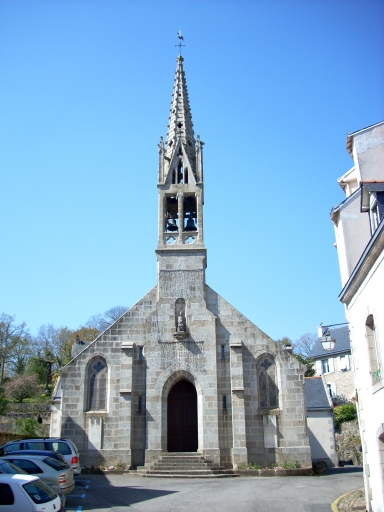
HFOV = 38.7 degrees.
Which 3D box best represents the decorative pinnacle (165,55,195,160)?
[{"bbox_3d":[-0.699,-8.719,32.504,1.750,7.400,1.750,-1,-17,0],"label":"decorative pinnacle"}]

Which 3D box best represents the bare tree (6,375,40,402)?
[{"bbox_3d":[-15.704,12.290,50.709,3.100,2.500,3.000,-1,-17,0],"label":"bare tree"}]

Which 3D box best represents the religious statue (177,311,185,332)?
[{"bbox_3d":[-0.571,3.306,27.549,0.430,1.080,0.360,-1,-17,0],"label":"religious statue"}]

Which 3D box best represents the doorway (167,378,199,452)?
[{"bbox_3d":[-0.446,7.788,26.797,1.527,3.455,0.150,-1,-17,0],"label":"doorway"}]

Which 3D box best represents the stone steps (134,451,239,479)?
[{"bbox_3d":[-0.212,9.435,24.720,4.600,0.920,2.600,-1,-17,0],"label":"stone steps"}]

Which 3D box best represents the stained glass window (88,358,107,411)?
[{"bbox_3d":[-4.886,6.621,28.226,1.020,2.650,0.200,-1,-17,0],"label":"stained glass window"}]

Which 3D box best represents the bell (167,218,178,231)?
[{"bbox_3d":[-1.045,-1.721,30.353,0.640,0.660,0.640,-1,-17,0],"label":"bell"}]

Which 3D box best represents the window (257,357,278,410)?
[{"bbox_3d":[3.928,6.540,28.204,1.050,2.600,0.200,-1,-17,0],"label":"window"}]

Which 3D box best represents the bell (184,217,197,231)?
[{"bbox_3d":[-0.064,-1.754,30.358,0.680,0.700,0.680,-1,-17,0],"label":"bell"}]

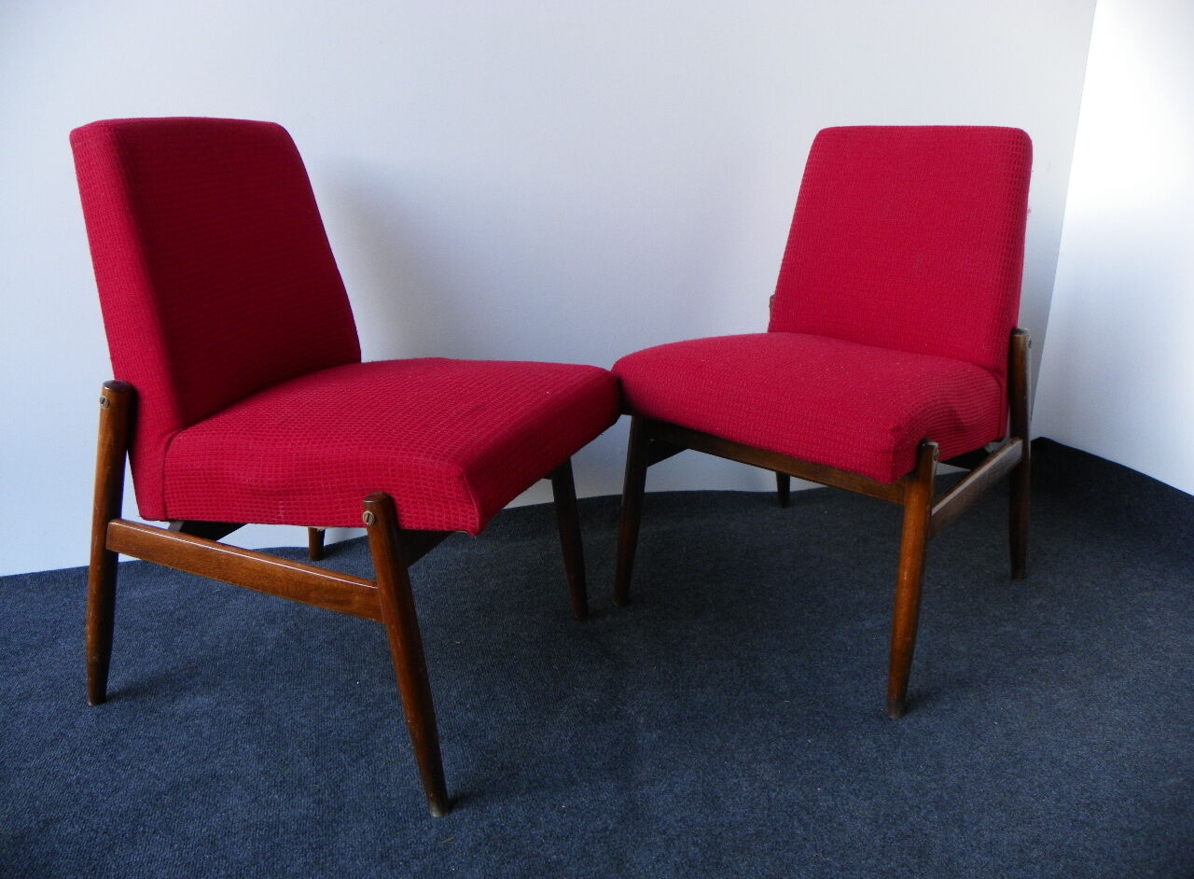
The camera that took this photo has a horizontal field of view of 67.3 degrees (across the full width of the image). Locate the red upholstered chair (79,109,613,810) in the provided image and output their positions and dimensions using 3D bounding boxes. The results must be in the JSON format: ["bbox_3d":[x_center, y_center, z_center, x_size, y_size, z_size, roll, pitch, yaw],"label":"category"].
[{"bbox_3d":[-0.339,-0.028,1.267,0.633,0.786,0.513,8,20,20],"label":"red upholstered chair"}]

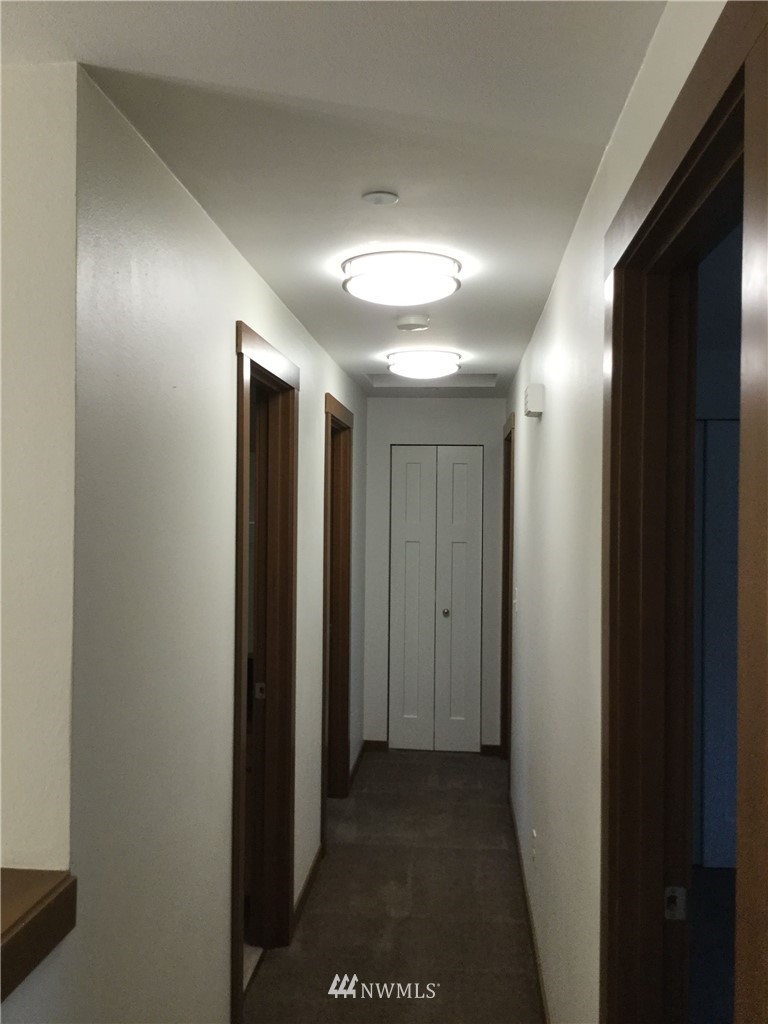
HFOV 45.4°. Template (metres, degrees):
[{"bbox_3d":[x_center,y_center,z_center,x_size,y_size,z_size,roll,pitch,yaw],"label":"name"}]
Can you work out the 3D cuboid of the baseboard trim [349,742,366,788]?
[{"bbox_3d":[-0.164,1.559,5.643,0.015,0.078,0.890,0,0,5],"label":"baseboard trim"}]

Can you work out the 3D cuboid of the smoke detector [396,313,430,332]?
[{"bbox_3d":[0.114,-0.723,3.514,0.126,0.046,0.126,0,0,5],"label":"smoke detector"}]

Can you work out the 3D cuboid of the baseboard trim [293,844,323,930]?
[{"bbox_3d":[-0.318,1.568,3.865,0.015,0.081,0.800,0,0,5],"label":"baseboard trim"}]

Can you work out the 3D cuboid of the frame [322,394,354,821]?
[{"bbox_3d":[-0.296,0.528,4.719,0.145,2.156,1.010,0,0,5],"label":"frame"}]

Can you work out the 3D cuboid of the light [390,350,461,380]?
[{"bbox_3d":[0.197,-0.695,4.418,0.356,0.105,0.356,0,0,5],"label":"light"}]

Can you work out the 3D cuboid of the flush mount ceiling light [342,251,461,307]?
[{"bbox_3d":[0.054,-0.692,2.794,0.358,0.105,0.358,0,0,5],"label":"flush mount ceiling light"}]

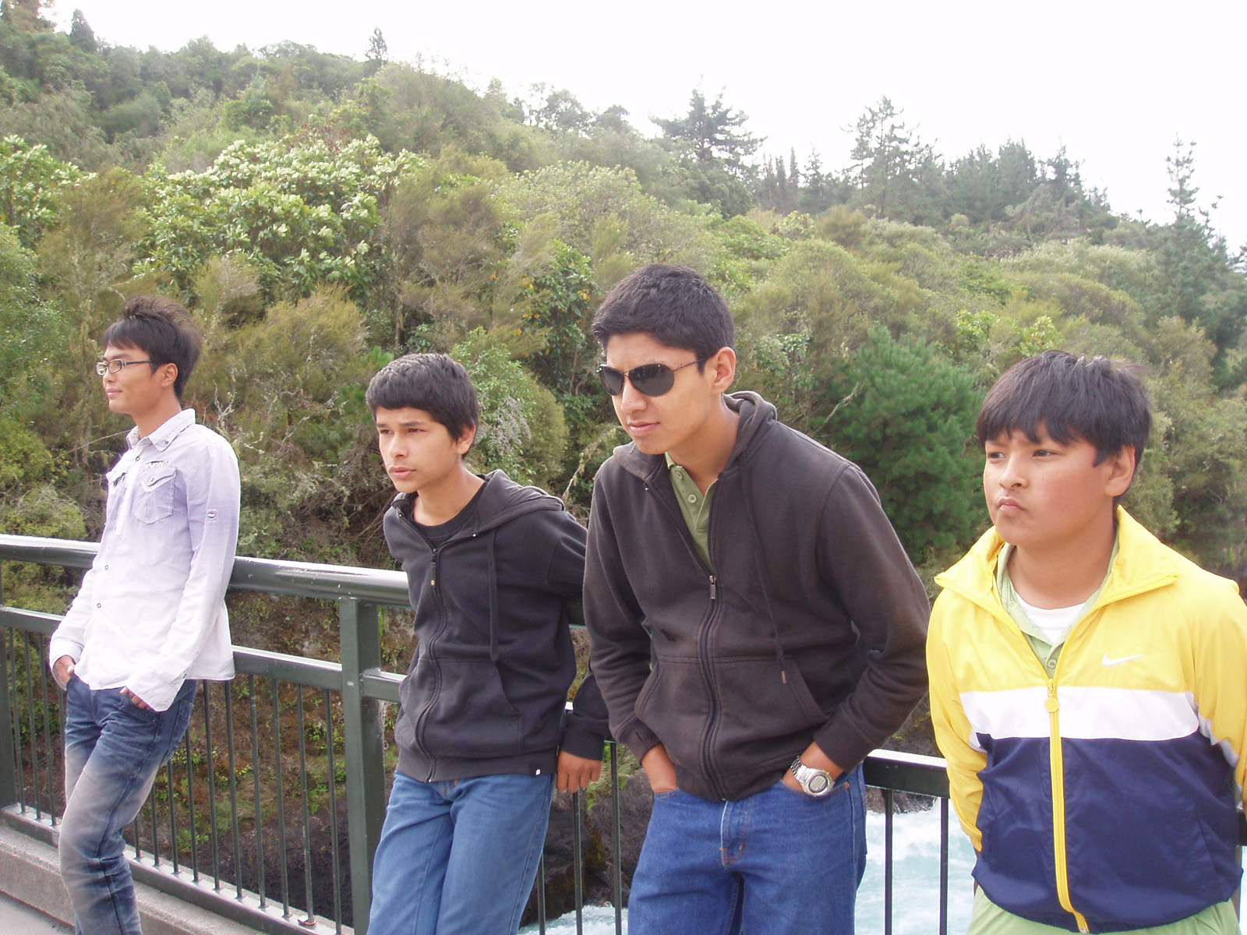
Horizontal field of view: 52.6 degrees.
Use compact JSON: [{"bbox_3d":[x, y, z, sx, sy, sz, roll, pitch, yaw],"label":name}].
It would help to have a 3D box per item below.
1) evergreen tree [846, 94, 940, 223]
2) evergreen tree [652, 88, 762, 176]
[{"bbox_3d":[24.390,-27.870,114.140,8.210,11.320,8.210,0,6,12],"label":"evergreen tree"},{"bbox_3d":[6.810,-26.510,101.370,8.590,8.440,8.590,-1,6,4],"label":"evergreen tree"}]

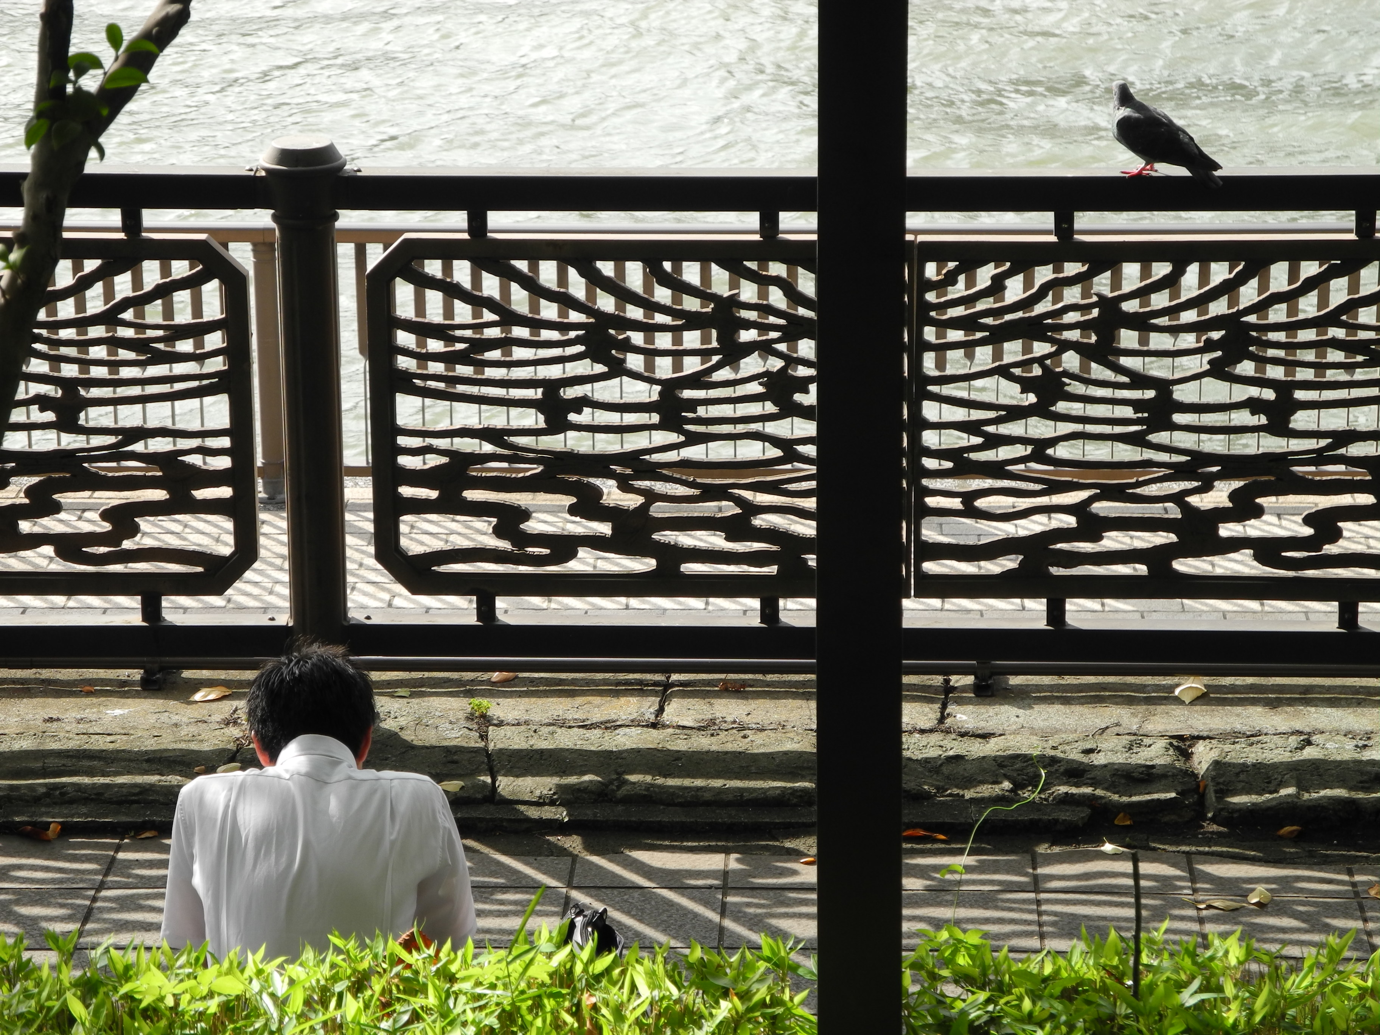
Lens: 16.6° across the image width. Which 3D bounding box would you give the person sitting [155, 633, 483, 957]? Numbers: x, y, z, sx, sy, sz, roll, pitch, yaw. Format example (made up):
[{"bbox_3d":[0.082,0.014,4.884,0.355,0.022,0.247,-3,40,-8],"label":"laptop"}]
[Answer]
[{"bbox_3d":[-0.588,0.703,7.668,0.500,1.040,0.700,0,18,0],"label":"person sitting"}]

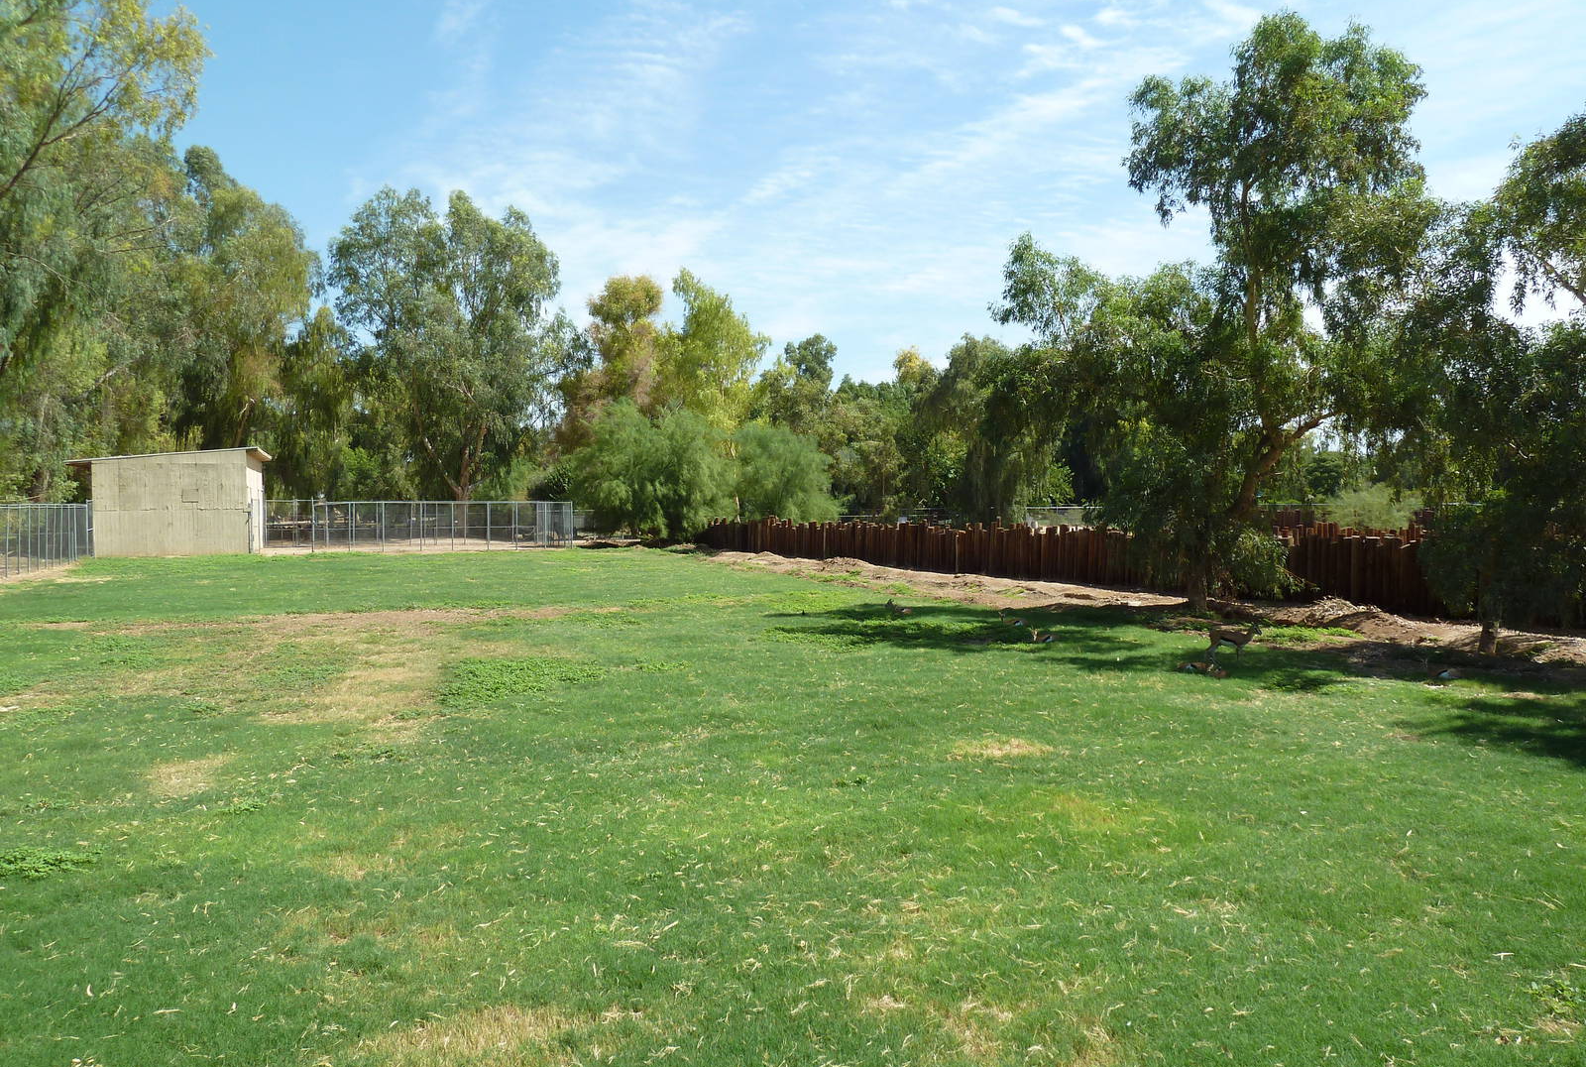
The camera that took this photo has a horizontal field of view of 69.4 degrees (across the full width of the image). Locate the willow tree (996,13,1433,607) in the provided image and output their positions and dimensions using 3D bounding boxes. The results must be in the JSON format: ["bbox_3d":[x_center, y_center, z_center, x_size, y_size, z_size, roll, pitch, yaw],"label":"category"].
[{"bbox_3d":[8.914,-4.687,24.200,9.200,12.591,8.300,0,2,0],"label":"willow tree"}]

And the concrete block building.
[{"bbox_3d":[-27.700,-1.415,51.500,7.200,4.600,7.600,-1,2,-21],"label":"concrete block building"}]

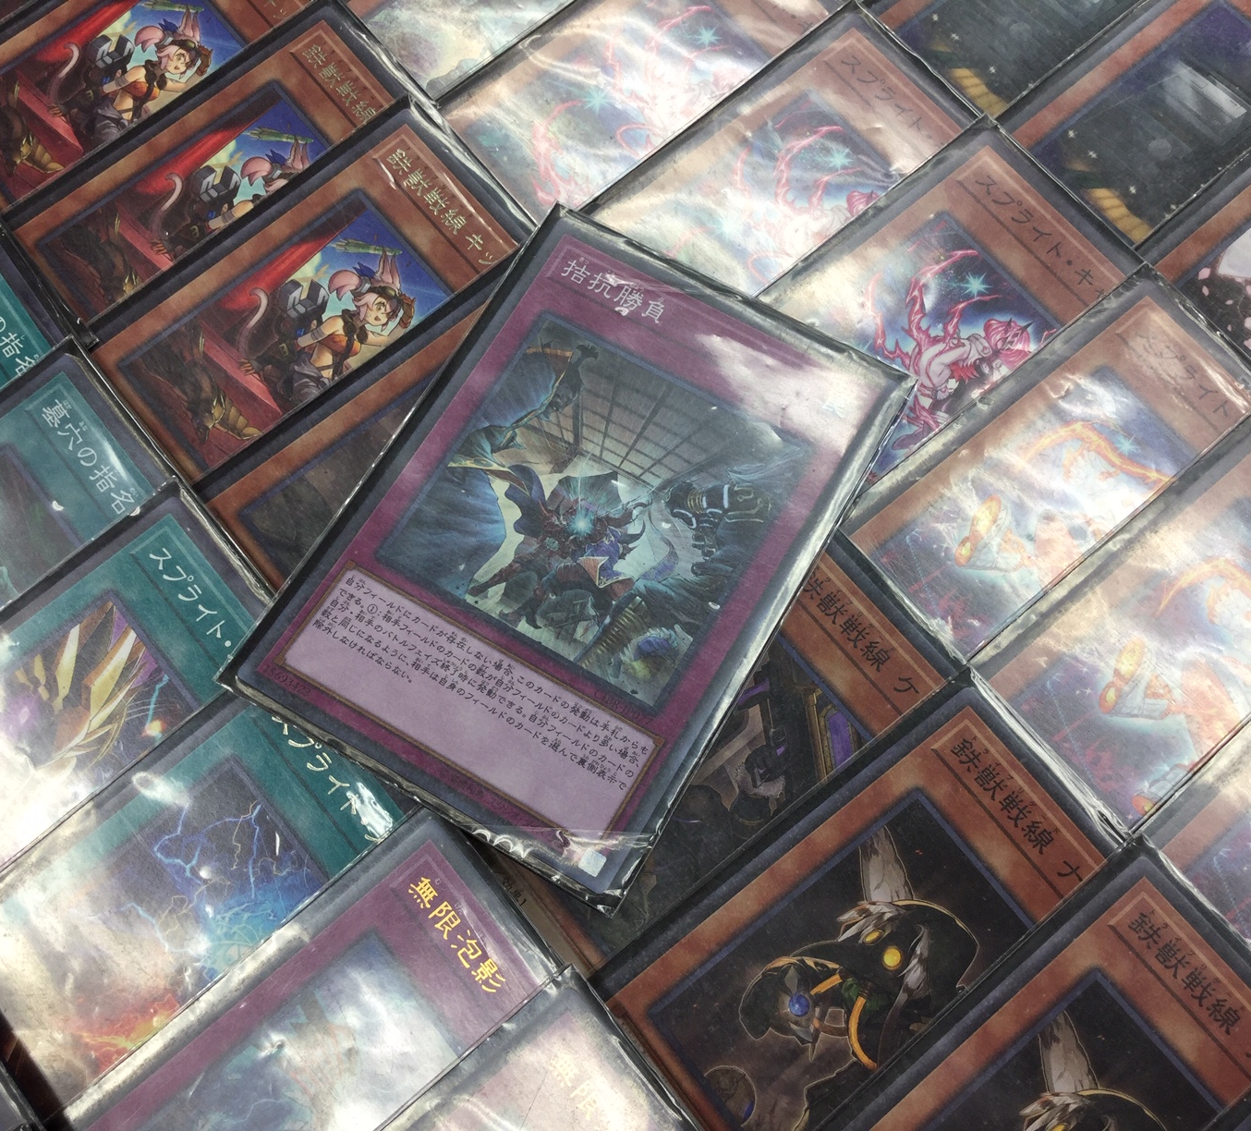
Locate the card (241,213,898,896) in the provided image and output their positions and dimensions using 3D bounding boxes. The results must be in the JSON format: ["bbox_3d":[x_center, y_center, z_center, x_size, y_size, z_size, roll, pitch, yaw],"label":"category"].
[{"bbox_3d":[-0.007,-0.006,0.193,0.063,0.001,0.090,29,72,11],"label":"card"}]

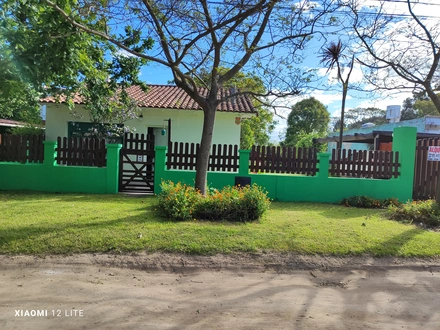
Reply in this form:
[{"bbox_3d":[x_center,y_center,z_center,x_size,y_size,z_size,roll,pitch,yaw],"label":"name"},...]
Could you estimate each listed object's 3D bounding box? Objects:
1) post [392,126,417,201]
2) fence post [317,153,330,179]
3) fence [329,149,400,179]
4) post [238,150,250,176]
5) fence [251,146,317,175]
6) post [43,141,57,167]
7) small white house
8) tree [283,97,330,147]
[{"bbox_3d":[5.668,0.042,9.008,0.450,2.261,0.400,2,3,-2],"label":"post"},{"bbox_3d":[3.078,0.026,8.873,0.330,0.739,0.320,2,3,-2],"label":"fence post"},{"bbox_3d":[4.392,-0.010,8.839,2.183,0.854,0.070,2,3,-2],"label":"fence"},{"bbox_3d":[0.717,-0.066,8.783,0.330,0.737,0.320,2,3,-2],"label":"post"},{"bbox_3d":[1.937,-0.118,8.744,2.094,0.836,0.070,2,3,-2],"label":"fence"},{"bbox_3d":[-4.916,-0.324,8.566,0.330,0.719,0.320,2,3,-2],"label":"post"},{"bbox_3d":[-2.795,-1.841,15.014,8.135,4.600,8.000,2,3,-2],"label":"small white house"},{"bbox_3d":[8.846,-3.318,30.174,4.600,7.126,4.600,2,3,-2],"label":"tree"}]

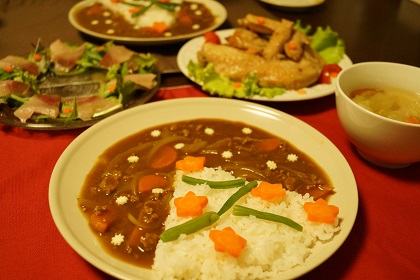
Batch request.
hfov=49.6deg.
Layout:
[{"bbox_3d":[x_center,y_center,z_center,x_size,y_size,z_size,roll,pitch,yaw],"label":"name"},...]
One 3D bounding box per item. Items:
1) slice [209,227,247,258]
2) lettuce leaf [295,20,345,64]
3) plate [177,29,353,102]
[{"bbox_3d":[0.012,0.070,0.310,0.025,0.006,0.025,-1,49,-20],"label":"slice"},{"bbox_3d":[0.151,-0.137,0.646,0.075,0.045,0.060,2,34,0],"label":"lettuce leaf"},{"bbox_3d":[0.072,-0.100,0.616,0.232,0.023,0.232,1,34,-1],"label":"plate"}]

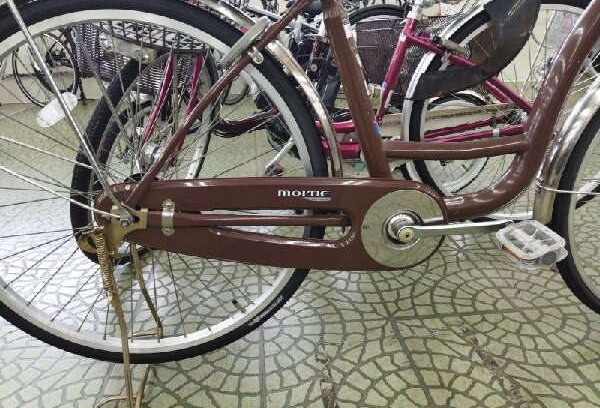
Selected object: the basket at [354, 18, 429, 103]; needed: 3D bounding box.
[{"bbox_3d":[0.341,-0.543,1.746,0.230,0.265,0.280,-8,23,-17],"label":"basket"}]

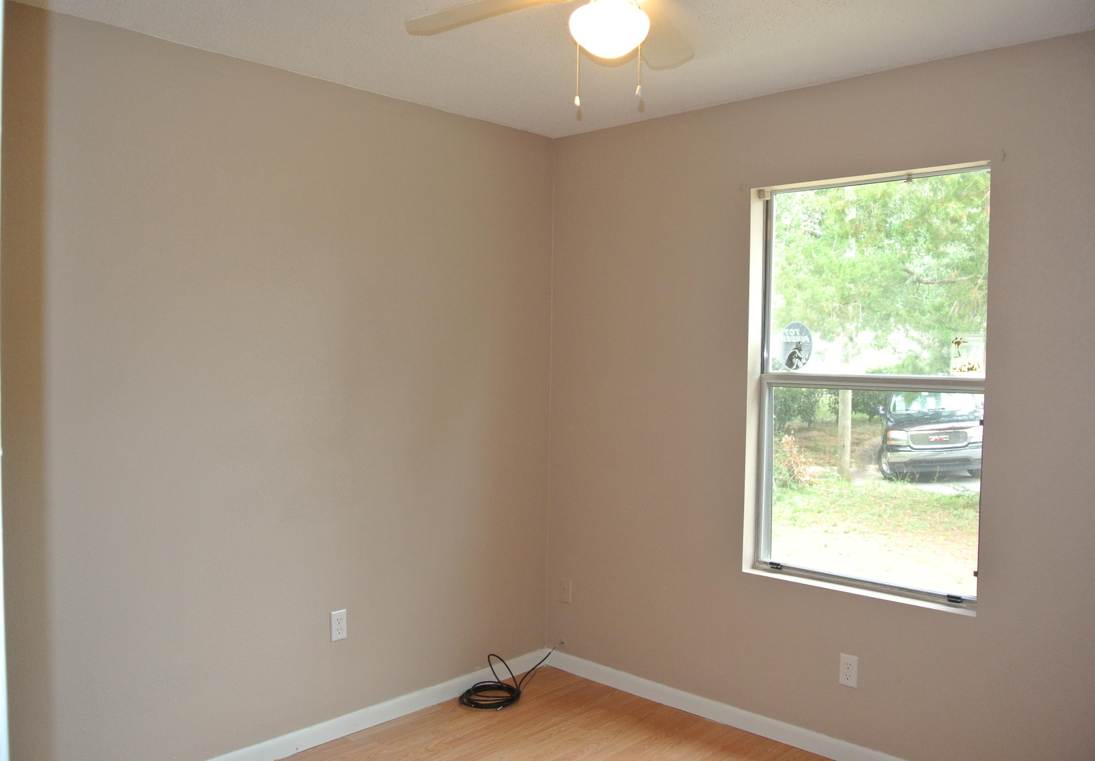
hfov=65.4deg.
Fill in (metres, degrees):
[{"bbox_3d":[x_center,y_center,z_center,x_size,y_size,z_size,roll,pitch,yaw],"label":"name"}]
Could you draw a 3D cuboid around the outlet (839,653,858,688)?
[{"bbox_3d":[1.089,1.048,3.083,0.069,0.115,0.010,3,3,43],"label":"outlet"}]

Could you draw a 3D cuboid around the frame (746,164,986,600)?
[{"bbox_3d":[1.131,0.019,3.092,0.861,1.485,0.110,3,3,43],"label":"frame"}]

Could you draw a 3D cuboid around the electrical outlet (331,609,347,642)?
[{"bbox_3d":[-0.795,0.934,3.248,0.010,0.115,0.069,3,3,43],"label":"electrical outlet"}]

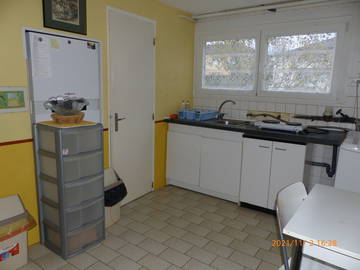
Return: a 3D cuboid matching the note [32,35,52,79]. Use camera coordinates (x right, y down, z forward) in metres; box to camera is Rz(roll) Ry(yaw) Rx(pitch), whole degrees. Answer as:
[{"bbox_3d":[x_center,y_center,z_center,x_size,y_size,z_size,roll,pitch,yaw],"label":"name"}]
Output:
[{"bbox_3d":[-1.023,-0.571,1.929,0.004,0.292,0.135,9,13,33],"label":"note"}]

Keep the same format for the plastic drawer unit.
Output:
[{"bbox_3d":[-0.873,0.419,2.139,0.305,1.025,0.375,10,13,36],"label":"plastic drawer unit"}]

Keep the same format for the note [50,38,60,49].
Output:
[{"bbox_3d":[-0.956,-0.701,2.000,0.004,0.070,0.075,9,13,33],"label":"note"}]

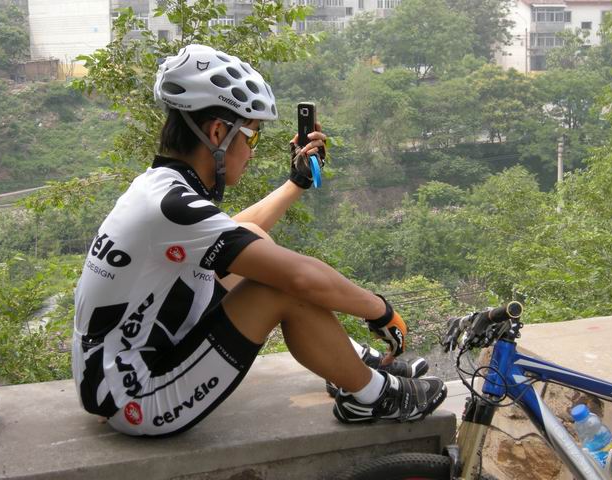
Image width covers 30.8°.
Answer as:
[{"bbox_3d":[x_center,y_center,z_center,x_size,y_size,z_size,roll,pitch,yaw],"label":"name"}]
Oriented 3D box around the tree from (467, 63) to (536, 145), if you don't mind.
[{"bbox_3d":[18.505,-12.920,105.000,6.800,7.300,6.400,-1,10,0],"label":"tree"}]

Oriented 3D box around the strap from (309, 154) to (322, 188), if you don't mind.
[{"bbox_3d":[0.023,-0.167,2.700,0.030,0.082,0.020,-1,10,0],"label":"strap"}]

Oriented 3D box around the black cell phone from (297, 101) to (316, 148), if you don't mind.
[{"bbox_3d":[0.001,-0.280,2.710,0.046,0.112,0.018,3,10,22],"label":"black cell phone"}]

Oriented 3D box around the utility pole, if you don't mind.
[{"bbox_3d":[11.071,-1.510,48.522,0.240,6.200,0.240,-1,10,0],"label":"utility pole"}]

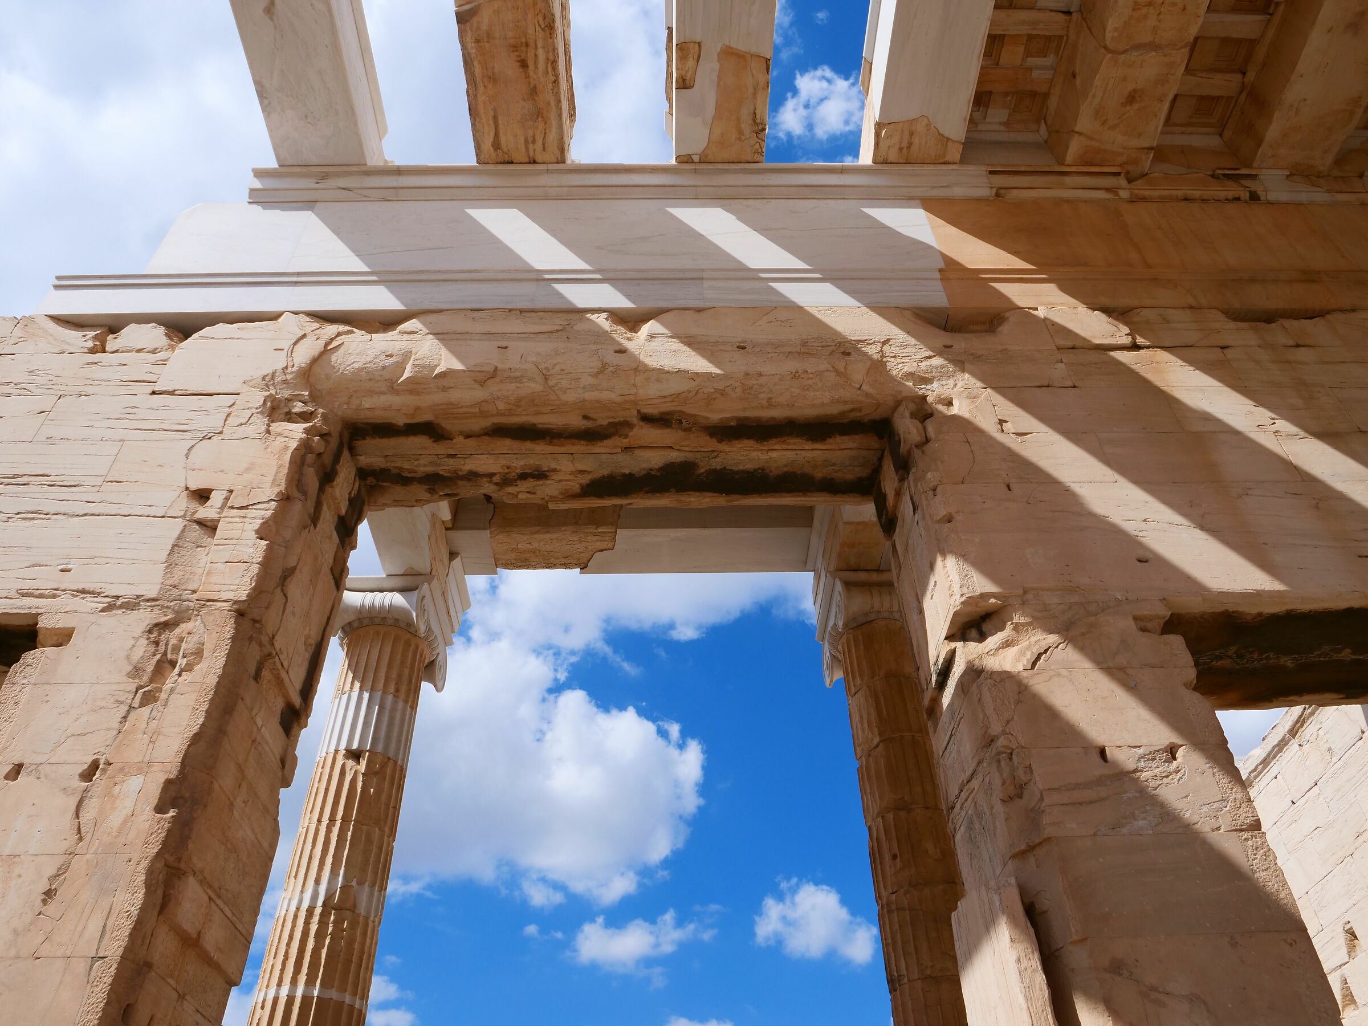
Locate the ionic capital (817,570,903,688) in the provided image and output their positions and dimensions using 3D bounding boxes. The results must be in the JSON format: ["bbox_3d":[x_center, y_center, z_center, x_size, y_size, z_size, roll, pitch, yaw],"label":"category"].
[{"bbox_3d":[2.191,1.326,10.797,1.140,0.700,1.500,-1,-44,-2],"label":"ionic capital"}]

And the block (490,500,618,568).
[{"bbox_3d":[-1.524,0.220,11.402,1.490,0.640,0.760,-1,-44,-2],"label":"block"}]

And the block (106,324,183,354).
[{"bbox_3d":[-4.675,-1.373,8.377,0.580,0.450,0.400,-1,-44,-2],"label":"block"}]

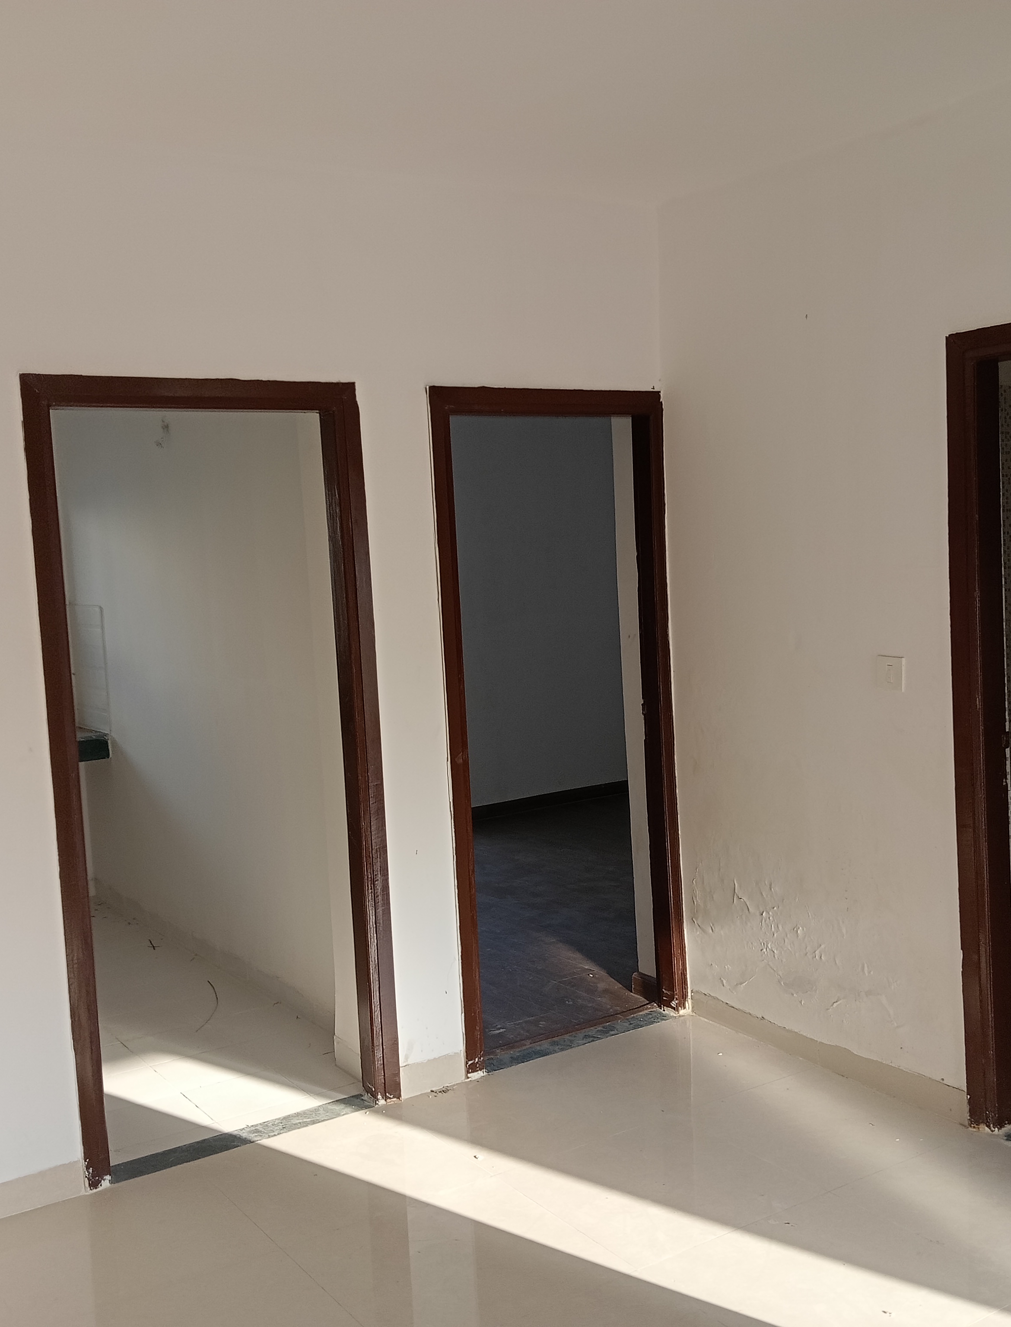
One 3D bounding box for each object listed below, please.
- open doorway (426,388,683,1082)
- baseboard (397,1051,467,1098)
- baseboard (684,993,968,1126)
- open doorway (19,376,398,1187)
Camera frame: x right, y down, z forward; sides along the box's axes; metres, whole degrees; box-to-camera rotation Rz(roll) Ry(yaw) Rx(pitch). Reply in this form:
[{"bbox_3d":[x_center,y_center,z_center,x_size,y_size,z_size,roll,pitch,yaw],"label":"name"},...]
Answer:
[{"bbox_3d":[0.170,0.185,4.551,0.884,2.085,0.110,-6,6,-34],"label":"open doorway"},{"bbox_3d":[-0.217,1.230,4.292,0.227,0.091,0.015,-6,6,-34],"label":"baseboard"},{"bbox_3d":[0.939,1.166,4.317,0.015,0.091,1.170,-6,6,-31],"label":"baseboard"},{"bbox_3d":[-0.783,0.284,3.917,0.936,2.096,0.110,-6,6,-34],"label":"open doorway"}]

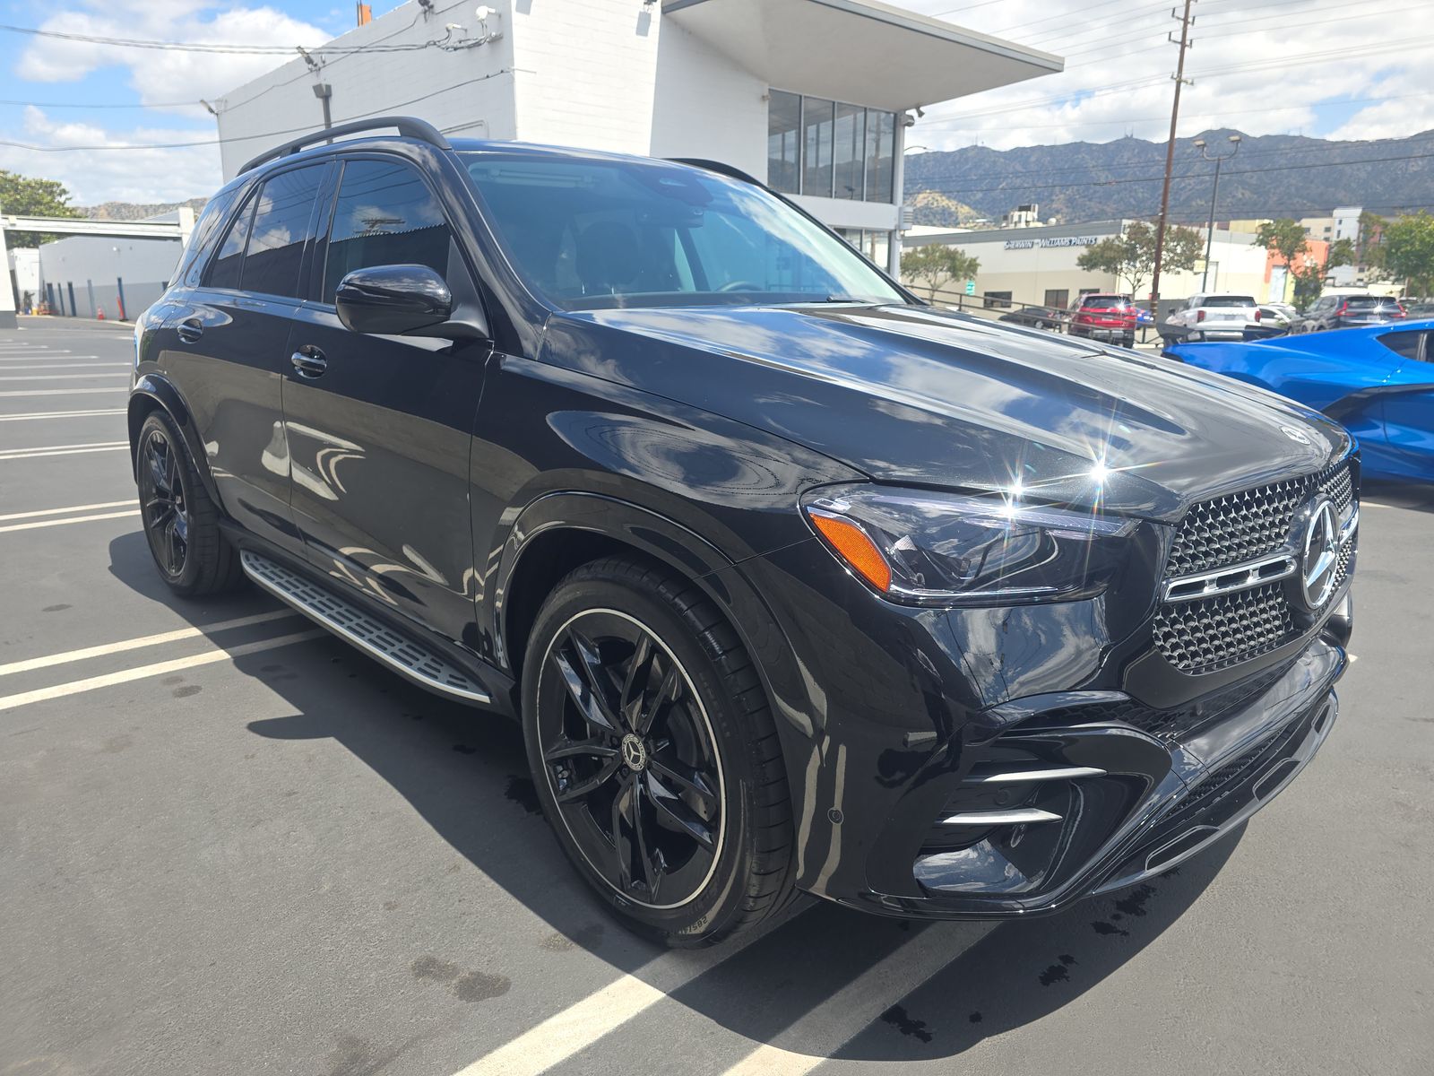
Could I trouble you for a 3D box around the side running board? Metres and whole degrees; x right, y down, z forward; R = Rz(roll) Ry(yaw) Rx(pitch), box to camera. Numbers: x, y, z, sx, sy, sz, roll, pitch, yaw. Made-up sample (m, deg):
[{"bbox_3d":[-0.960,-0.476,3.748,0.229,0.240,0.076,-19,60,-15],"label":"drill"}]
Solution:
[{"bbox_3d":[-1.134,0.207,2.852,0.160,0.080,1.700,-12,19,-42],"label":"side running board"}]

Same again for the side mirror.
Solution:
[{"bbox_3d":[-0.756,-0.551,2.228,0.230,0.165,0.150,-12,19,-42],"label":"side mirror"}]

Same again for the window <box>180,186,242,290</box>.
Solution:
[{"bbox_3d":[-2.171,-1.249,3.990,0.110,0.420,0.700,21,0,-37],"label":"window"}]

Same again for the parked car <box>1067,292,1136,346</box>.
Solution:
[{"bbox_3d":[12.906,-7.342,32.073,1.850,1.690,4.620,4,15,16],"label":"parked car"}]

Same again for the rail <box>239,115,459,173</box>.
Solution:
[{"bbox_3d":[-1.387,-1.357,3.346,0.080,0.150,1.880,-12,19,-42],"label":"rail"}]

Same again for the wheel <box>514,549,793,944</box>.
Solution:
[{"bbox_3d":[-0.092,0.404,1.930,0.290,0.785,0.785,-12,19,-42],"label":"wheel"}]

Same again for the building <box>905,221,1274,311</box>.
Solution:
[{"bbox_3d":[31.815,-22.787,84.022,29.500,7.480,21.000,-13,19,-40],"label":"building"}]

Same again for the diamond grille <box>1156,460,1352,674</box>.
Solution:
[{"bbox_3d":[1.095,0.019,1.806,1.060,0.340,0.140,-13,20,-42],"label":"diamond grille"}]

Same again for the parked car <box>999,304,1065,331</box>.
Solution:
[{"bbox_3d":[22.200,-15.500,67.400,1.830,1.440,4.700,-13,19,-40],"label":"parked car"}]

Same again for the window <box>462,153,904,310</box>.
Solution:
[{"bbox_3d":[-0.031,-0.880,2.808,1.420,0.120,0.750,-12,54,-42],"label":"window"}]

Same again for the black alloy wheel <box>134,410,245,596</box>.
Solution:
[{"bbox_3d":[-2.166,-0.172,4.011,0.290,0.780,0.785,-13,20,-42],"label":"black alloy wheel"}]

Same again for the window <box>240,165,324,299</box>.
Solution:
[{"bbox_3d":[-1.393,-0.972,3.039,0.560,0.410,0.050,15,-1,44],"label":"window"}]

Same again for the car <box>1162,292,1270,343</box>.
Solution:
[{"bbox_3d":[15.485,-6.755,29.993,1.960,1.750,4.950,3,15,13],"label":"car"}]

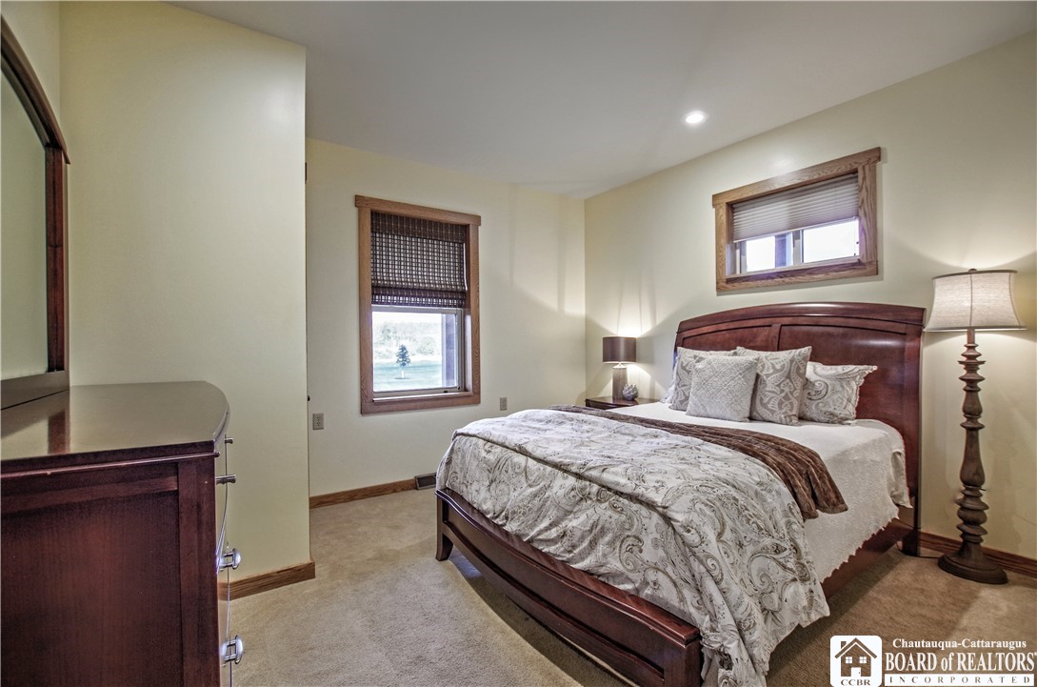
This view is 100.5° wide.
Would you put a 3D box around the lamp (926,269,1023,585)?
[{"bbox_3d":[2.362,0.395,2.250,0.350,1.573,0.350,0,0,-36],"label":"lamp"}]

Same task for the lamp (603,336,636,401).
[{"bbox_3d":[0.950,0.232,4.040,0.306,0.590,0.306,0,0,0],"label":"lamp"}]

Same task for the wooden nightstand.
[{"bbox_3d":[0.985,0.860,3.940,0.430,0.660,0.660,0,0,-36],"label":"wooden nightstand"}]

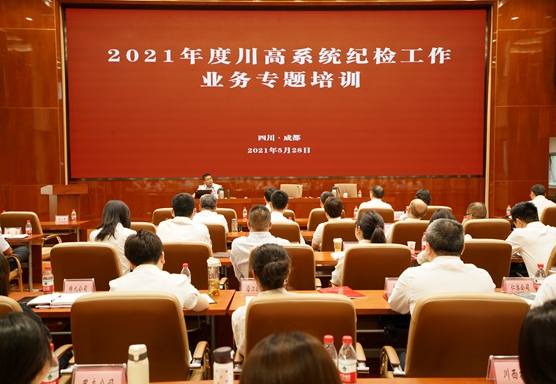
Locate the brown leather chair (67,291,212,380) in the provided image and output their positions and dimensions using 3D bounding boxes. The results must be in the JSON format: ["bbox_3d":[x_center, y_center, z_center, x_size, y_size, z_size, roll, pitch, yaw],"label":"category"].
[{"bbox_3d":[-0.652,0.905,2.751,0.630,0.970,0.630,-1,3,-4],"label":"brown leather chair"}]

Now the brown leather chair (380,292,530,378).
[{"bbox_3d":[0.830,0.930,2.793,0.650,0.980,0.630,0,2,0],"label":"brown leather chair"}]

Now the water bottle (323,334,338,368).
[{"bbox_3d":[0.183,0.602,2.010,0.063,0.176,0.063,0,3,-1],"label":"water bottle"}]

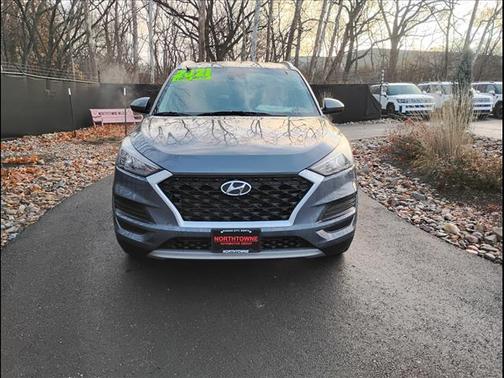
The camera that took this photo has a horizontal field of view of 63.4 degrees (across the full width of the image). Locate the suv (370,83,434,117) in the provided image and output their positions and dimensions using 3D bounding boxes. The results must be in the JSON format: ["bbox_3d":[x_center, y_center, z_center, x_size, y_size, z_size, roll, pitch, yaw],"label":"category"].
[{"bbox_3d":[7.402,-4.530,20.856,1.920,1.730,4.800,-1,14,-5],"label":"suv"}]

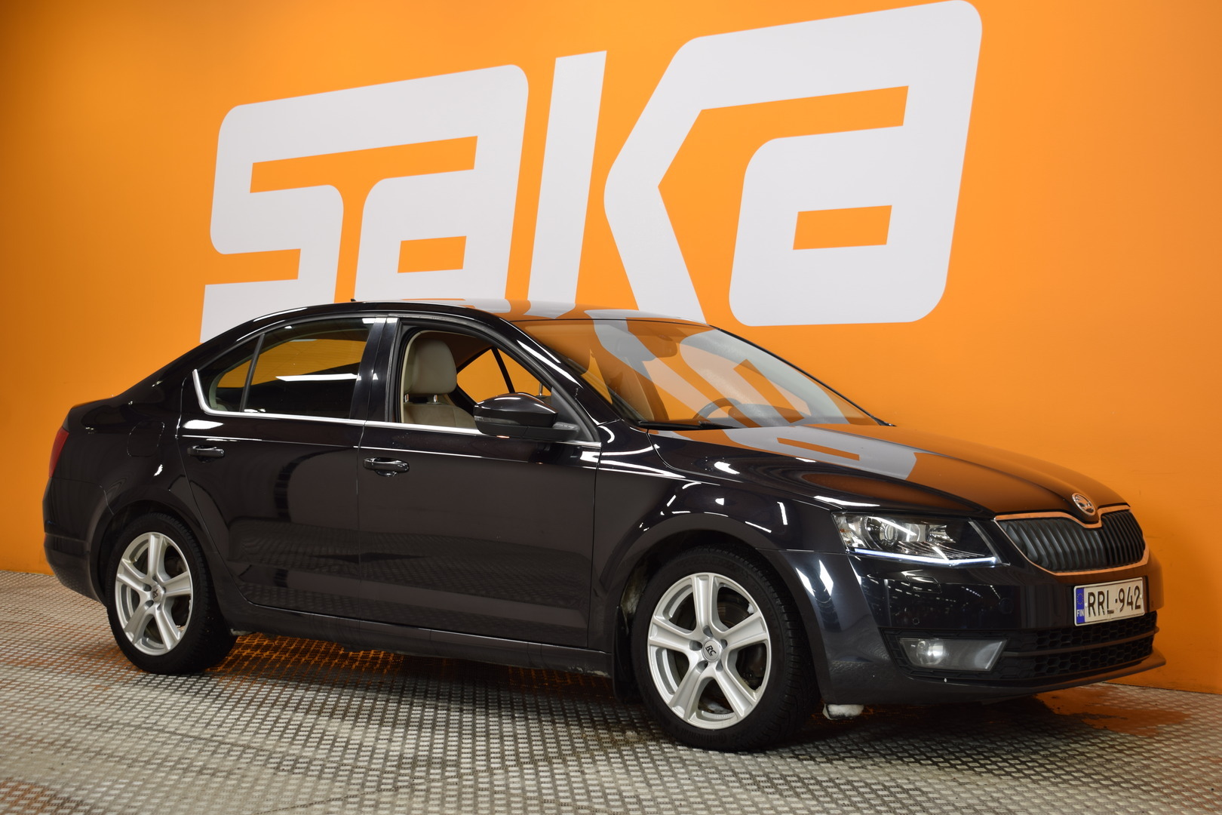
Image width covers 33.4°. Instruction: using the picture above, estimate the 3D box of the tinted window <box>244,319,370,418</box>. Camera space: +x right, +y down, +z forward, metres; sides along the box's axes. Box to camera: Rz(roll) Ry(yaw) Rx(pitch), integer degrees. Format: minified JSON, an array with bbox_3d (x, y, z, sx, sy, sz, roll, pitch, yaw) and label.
[{"bbox_3d":[-1.115,-0.143,7.456,0.701,0.409,0.050,0,-27,43],"label":"tinted window"}]

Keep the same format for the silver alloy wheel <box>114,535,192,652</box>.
[{"bbox_3d":[-1.698,0.717,7.912,0.470,0.470,0.200,0,0,40],"label":"silver alloy wheel"}]

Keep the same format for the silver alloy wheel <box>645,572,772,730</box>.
[{"bbox_3d":[0.354,0.729,6.180,0.470,0.470,0.200,0,0,42],"label":"silver alloy wheel"}]

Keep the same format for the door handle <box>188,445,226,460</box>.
[{"bbox_3d":[-1.505,0.166,7.593,0.208,0.056,0.055,0,0,40],"label":"door handle"}]

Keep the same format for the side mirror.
[{"bbox_3d":[-0.276,0.030,6.536,0.240,0.155,0.210,0,0,40],"label":"side mirror"}]

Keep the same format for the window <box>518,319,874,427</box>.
[{"bbox_3d":[0.330,-0.136,7.210,0.867,0.110,1.460,35,22,35],"label":"window"}]

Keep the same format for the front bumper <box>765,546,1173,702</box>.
[{"bbox_3d":[1.287,0.637,6.402,0.690,0.450,1.790,0,0,40],"label":"front bumper"}]

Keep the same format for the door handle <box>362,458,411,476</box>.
[{"bbox_3d":[-0.769,0.201,6.966,0.213,0.058,0.055,0,0,40],"label":"door handle"}]

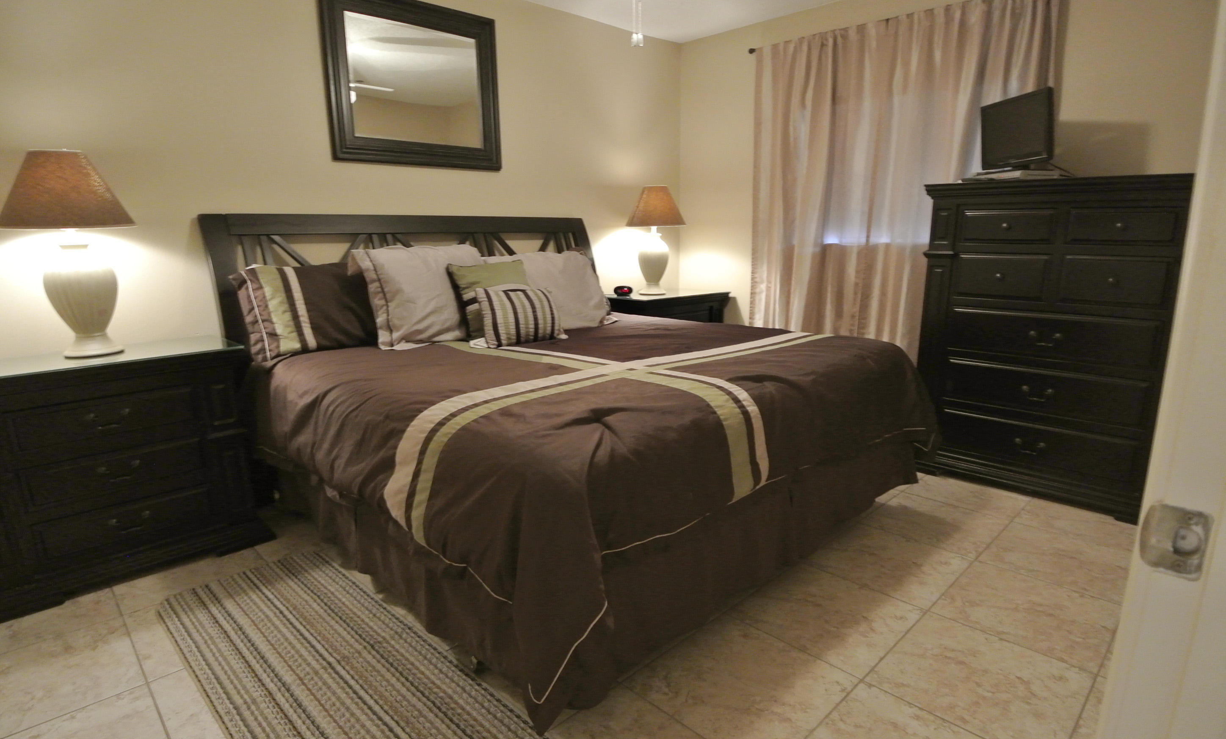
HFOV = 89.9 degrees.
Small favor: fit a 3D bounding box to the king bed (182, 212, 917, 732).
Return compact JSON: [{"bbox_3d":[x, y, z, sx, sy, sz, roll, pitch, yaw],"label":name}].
[{"bbox_3d":[-0.181,-0.061,2.669,2.116,1.190,2.115,-13,18,-42],"label":"king bed"}]

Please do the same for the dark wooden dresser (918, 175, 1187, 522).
[{"bbox_3d":[1.894,-0.131,2.678,1.046,1.309,0.480,11,17,39],"label":"dark wooden dresser"}]

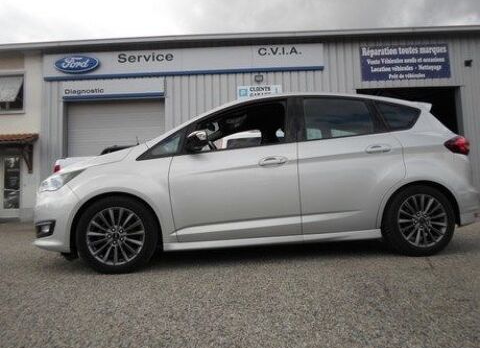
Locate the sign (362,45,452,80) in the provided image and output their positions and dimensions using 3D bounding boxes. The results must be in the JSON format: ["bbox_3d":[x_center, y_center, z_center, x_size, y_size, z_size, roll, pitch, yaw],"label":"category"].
[{"bbox_3d":[5.385,-3.649,11.275,2.838,1.209,0.030,-2,-5,2],"label":"sign"}]

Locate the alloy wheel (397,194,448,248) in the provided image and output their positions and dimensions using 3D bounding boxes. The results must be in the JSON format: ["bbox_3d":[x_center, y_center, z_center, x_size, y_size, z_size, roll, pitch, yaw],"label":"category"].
[{"bbox_3d":[1.621,0.424,3.172,0.470,0.470,0.180,-2,-5,-6],"label":"alloy wheel"}]

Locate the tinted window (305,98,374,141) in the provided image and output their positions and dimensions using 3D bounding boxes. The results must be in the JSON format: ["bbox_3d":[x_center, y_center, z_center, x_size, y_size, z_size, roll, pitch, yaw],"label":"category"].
[{"bbox_3d":[0.916,-0.519,3.240,0.683,0.461,0.100,-2,-19,-5],"label":"tinted window"}]

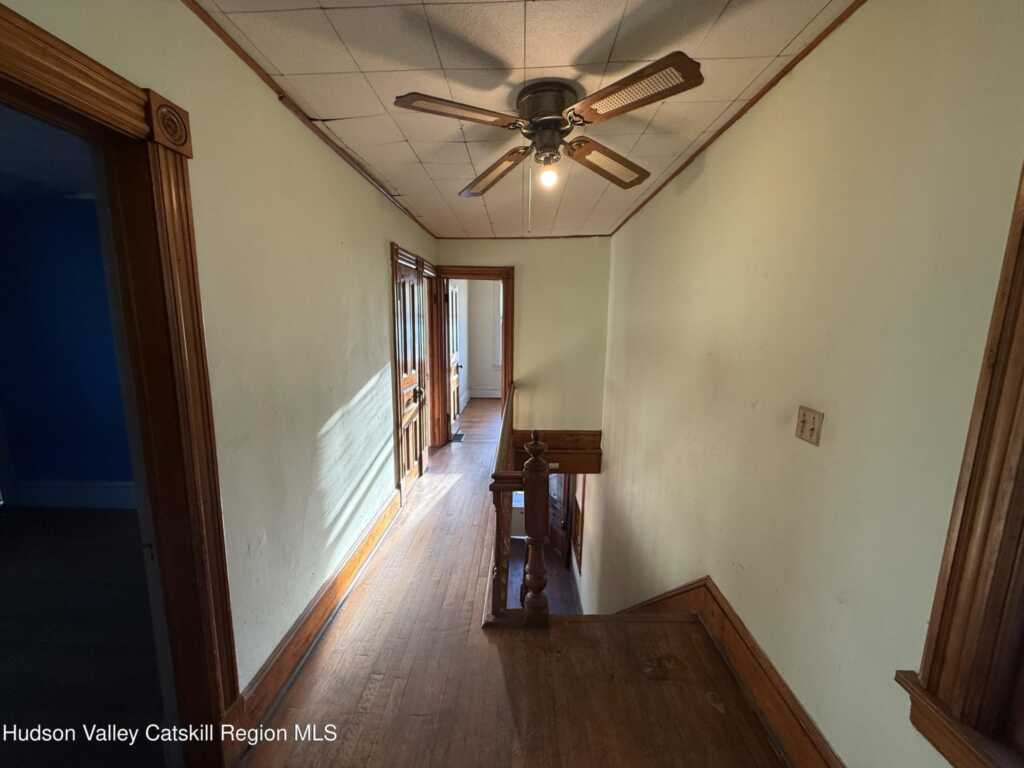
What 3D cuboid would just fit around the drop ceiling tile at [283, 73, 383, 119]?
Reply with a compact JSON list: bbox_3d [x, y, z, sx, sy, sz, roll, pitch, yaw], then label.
[{"bbox_3d":[-0.709,-1.197,1.702,0.305,0.016,0.305,-1,8,2],"label":"drop ceiling tile"}]

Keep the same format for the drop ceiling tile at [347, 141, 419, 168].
[{"bbox_3d":[-0.695,-1.290,2.302,0.305,0.020,0.305,-1,8,2],"label":"drop ceiling tile"}]

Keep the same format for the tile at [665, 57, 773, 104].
[{"bbox_3d":[0.816,-1.222,1.661,0.305,0.016,0.305,-1,8,2],"label":"tile"}]

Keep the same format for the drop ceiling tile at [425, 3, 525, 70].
[{"bbox_3d":[-0.106,-1.162,1.384,0.305,0.016,0.305,-1,8,2],"label":"drop ceiling tile"}]

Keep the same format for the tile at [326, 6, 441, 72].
[{"bbox_3d":[-0.412,-1.157,1.392,0.305,0.016,0.305,-1,8,2],"label":"tile"}]

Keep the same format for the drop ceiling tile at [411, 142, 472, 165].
[{"bbox_3d":[-0.391,-1.294,2.294,0.305,0.020,0.305,-1,8,2],"label":"drop ceiling tile"}]

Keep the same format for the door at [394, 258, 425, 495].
[{"bbox_3d":[-0.925,-0.031,3.680,0.045,1.980,0.650,1,9,1],"label":"door"}]

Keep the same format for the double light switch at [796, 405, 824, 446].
[{"bbox_3d":[1.015,0.143,1.422,0.016,0.116,0.116,0,8,1],"label":"double light switch"}]

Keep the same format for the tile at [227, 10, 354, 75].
[{"bbox_3d":[-0.719,-1.156,1.398,0.305,0.020,0.305,-1,8,2],"label":"tile"}]

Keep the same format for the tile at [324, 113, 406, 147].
[{"bbox_3d":[-0.703,-1.245,2.001,0.305,0.020,0.305,-1,8,2],"label":"tile"}]

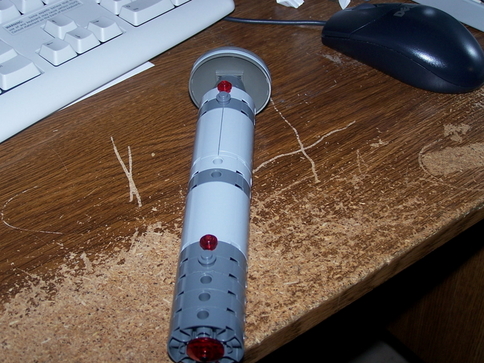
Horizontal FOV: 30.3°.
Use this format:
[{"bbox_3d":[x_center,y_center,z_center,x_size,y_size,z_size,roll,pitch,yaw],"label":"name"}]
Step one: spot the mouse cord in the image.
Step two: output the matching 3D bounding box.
[{"bbox_3d":[0.024,-0.111,0.620,0.073,0.004,0.006,4,40,1],"label":"mouse cord"}]

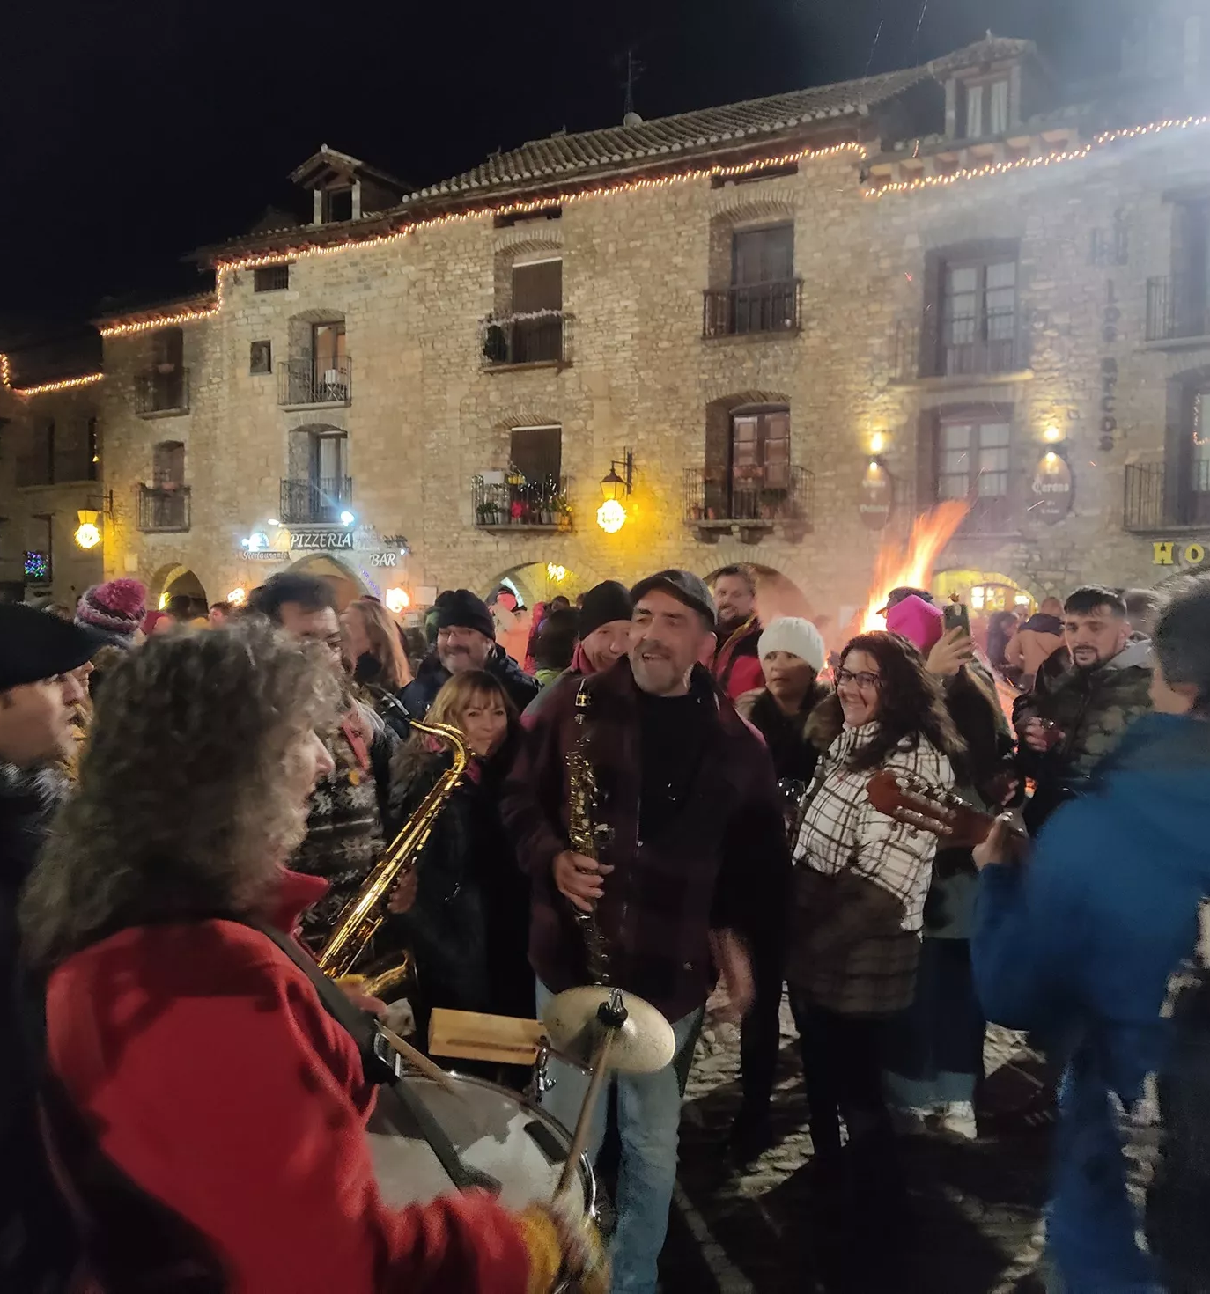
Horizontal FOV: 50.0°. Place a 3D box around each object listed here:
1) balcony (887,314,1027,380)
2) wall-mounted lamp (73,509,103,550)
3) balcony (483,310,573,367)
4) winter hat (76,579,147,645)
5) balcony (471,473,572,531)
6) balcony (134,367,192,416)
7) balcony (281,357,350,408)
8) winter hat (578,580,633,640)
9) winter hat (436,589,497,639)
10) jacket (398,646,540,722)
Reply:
[{"bbox_3d":[5.951,-4.997,21.878,2.200,0.970,0.450,2,2,32],"label":"balcony"},{"bbox_3d":[-13.465,-3.059,33.800,0.650,1.080,0.650,2,2,32],"label":"wall-mounted lamp"},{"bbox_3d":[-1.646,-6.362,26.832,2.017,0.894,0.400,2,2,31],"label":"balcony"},{"bbox_3d":[-1.601,-0.111,4.200,0.240,0.215,0.220,5,13,-29],"label":"winter hat"},{"bbox_3d":[-1.741,-2.956,26.587,2.097,1.044,0.550,2,2,31],"label":"balcony"},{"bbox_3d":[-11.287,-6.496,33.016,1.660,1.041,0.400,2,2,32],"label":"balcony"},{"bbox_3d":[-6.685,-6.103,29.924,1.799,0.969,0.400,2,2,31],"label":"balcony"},{"bbox_3d":[0.007,-0.124,4.350,0.190,0.200,0.220,1,3,-27],"label":"winter hat"},{"bbox_3d":[-0.414,-0.094,3.850,0.190,0.165,0.220,1,2,21],"label":"winter hat"},{"bbox_3d":[-0.420,0.358,3.910,0.560,0.720,0.340,1,2,14],"label":"jacket"}]

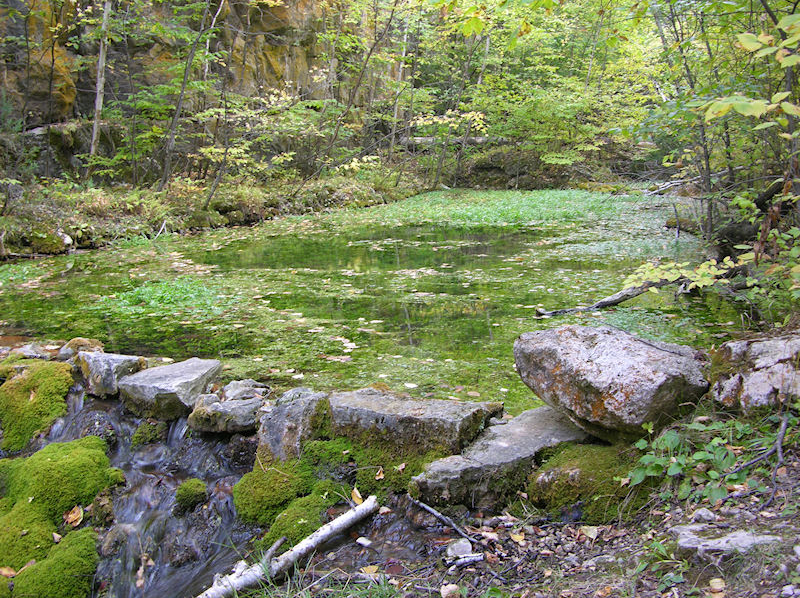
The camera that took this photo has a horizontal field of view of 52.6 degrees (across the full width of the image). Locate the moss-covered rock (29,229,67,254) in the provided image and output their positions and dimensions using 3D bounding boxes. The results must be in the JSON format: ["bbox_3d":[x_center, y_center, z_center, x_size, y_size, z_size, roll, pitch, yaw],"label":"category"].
[{"bbox_3d":[-4.155,-0.682,9.550,0.420,0.260,0.330,-4,12,-20],"label":"moss-covered rock"}]

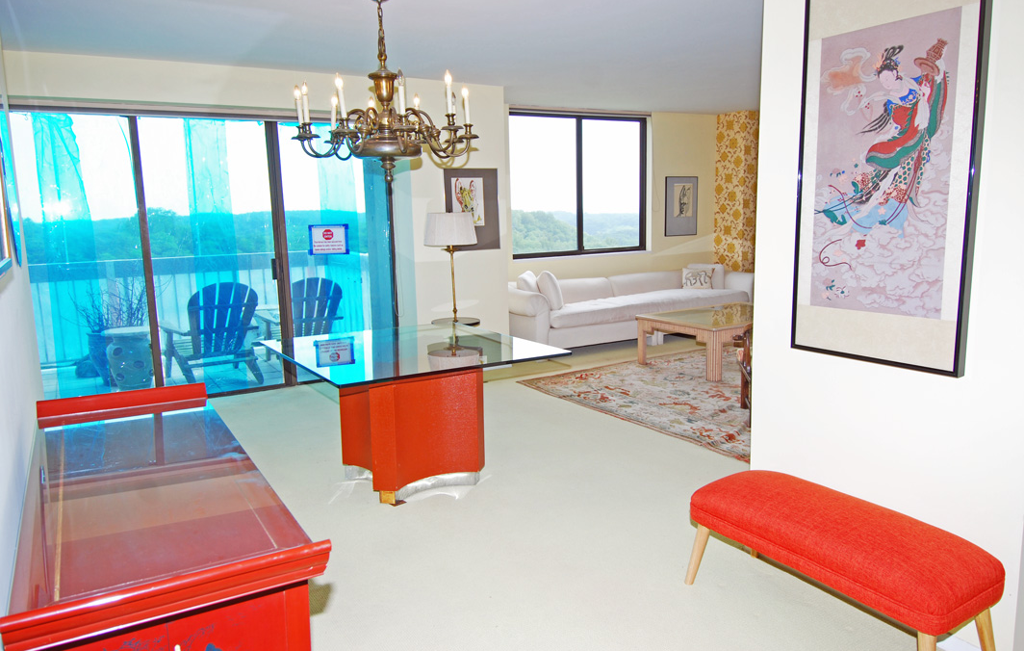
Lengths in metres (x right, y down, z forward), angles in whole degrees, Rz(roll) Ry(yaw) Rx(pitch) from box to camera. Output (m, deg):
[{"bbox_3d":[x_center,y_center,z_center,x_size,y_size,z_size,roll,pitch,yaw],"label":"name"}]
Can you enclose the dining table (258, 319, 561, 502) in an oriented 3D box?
[{"bbox_3d":[-0.534,0.469,3.772,1.184,0.725,1.218,-7,10,-30],"label":"dining table"}]

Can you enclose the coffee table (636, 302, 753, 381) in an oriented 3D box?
[{"bbox_3d":[1.992,0.115,6.543,1.438,0.423,1.029,-7,10,-30],"label":"coffee table"}]

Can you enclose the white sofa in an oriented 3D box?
[{"bbox_3d":[1.284,-0.197,7.705,3.032,0.705,1.001,-7,10,-30],"label":"white sofa"}]

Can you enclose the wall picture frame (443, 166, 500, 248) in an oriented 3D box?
[{"bbox_3d":[-0.358,-1.075,6.623,0.563,0.740,0.025,-7,10,-30],"label":"wall picture frame"}]

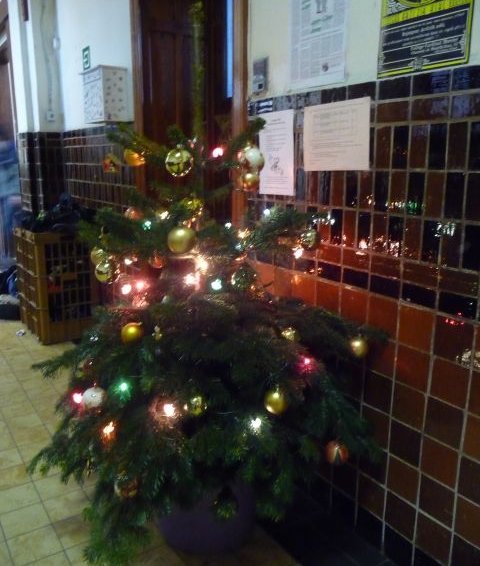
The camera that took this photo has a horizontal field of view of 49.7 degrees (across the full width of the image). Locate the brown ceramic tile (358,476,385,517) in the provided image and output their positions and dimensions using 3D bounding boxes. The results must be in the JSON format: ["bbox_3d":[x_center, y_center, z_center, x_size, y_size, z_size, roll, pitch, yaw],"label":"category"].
[{"bbox_3d":[0.449,0.723,1.764,0.012,0.123,0.118,-10,17,-33],"label":"brown ceramic tile"}]

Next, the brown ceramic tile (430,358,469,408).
[{"bbox_3d":[0.566,0.267,1.394,0.010,0.120,0.120,-8,15,-31],"label":"brown ceramic tile"}]

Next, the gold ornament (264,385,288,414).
[{"bbox_3d":[0.096,0.311,1.365,0.062,0.076,0.062,1,13,4],"label":"gold ornament"}]

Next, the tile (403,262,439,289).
[{"bbox_3d":[0.510,-0.027,1.457,0.012,0.060,0.118,-9,16,-32],"label":"tile"}]

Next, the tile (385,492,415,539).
[{"bbox_3d":[0.518,0.746,1.664,0.012,0.123,0.118,-10,17,-33],"label":"tile"}]

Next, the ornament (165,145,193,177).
[{"bbox_3d":[-0.174,-0.347,1.480,0.080,0.091,0.080,-2,13,-6],"label":"ornament"}]

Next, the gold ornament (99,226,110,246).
[{"bbox_3d":[-0.421,-0.148,1.610,0.044,0.060,0.044,0,13,0],"label":"gold ornament"}]

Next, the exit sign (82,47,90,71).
[{"bbox_3d":[-1.052,-1.532,3.533,0.012,0.142,0.152,-9,16,-32],"label":"exit sign"}]

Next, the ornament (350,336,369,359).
[{"bbox_3d":[0.346,0.190,1.500,0.050,0.054,0.050,-1,14,-5],"label":"ornament"}]

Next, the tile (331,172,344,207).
[{"bbox_3d":[0.319,-0.303,1.666,0.010,0.120,0.058,-8,15,-31],"label":"tile"}]

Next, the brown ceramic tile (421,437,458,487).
[{"bbox_3d":[0.566,0.506,1.452,0.010,0.120,0.120,-8,15,-31],"label":"brown ceramic tile"}]

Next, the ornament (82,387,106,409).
[{"bbox_3d":[-0.402,0.318,1.430,0.063,0.064,0.063,0,13,0],"label":"ornament"}]

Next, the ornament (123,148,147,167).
[{"bbox_3d":[-0.315,-0.378,1.560,0.064,0.060,0.062,-3,14,-11],"label":"ornament"}]

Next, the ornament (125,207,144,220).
[{"bbox_3d":[-0.322,-0.204,1.580,0.060,0.058,0.060,0,13,0],"label":"ornament"}]

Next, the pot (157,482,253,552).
[{"bbox_3d":[-0.117,0.726,1.859,0.380,0.320,0.380,0,14,0],"label":"pot"}]

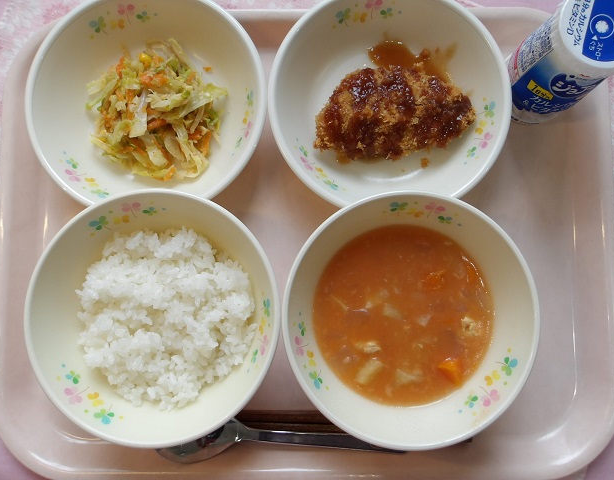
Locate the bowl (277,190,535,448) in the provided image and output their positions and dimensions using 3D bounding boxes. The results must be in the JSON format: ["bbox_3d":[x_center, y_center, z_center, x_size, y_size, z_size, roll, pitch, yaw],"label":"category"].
[{"bbox_3d":[0.056,0.044,0.295,0.138,0.057,0.138,0,85,1],"label":"bowl"}]

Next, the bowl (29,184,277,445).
[{"bbox_3d":[-0.083,0.043,0.296,0.138,0.057,0.138,0,85,1],"label":"bowl"}]

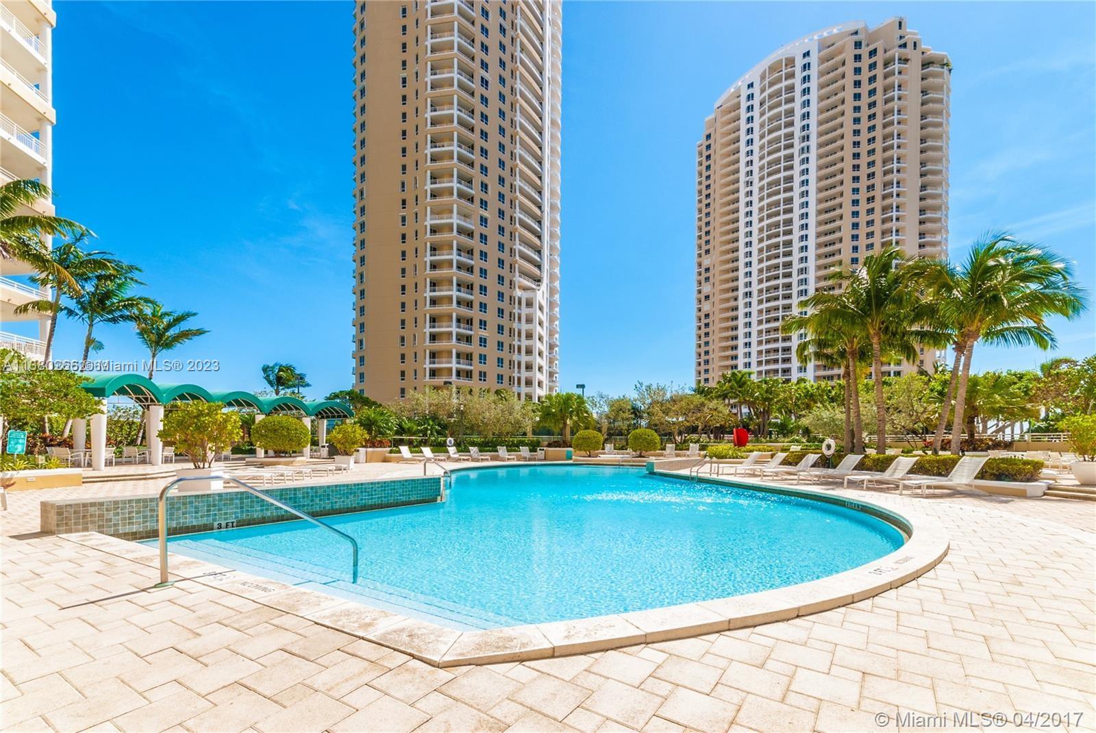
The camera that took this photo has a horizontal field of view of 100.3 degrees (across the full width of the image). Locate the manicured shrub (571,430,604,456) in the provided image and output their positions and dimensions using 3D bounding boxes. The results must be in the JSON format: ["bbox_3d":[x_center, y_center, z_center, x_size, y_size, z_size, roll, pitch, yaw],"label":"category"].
[{"bbox_3d":[2.750,5.270,31.600,2.200,1.850,2.200,0,-6,0],"label":"manicured shrub"}]

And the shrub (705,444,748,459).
[{"bbox_3d":[10.004,4.799,25.500,2.300,0.850,1.600,0,-5,0],"label":"shrub"}]

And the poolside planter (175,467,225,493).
[{"bbox_3d":[-8.698,2.832,11.370,0.760,0.600,0.760,1,-5,-14],"label":"poolside planter"}]

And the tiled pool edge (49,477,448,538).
[{"bbox_3d":[-5.000,2.740,9.200,0.650,0.620,6.900,-5,-11,34],"label":"tiled pool edge"}]

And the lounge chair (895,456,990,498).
[{"bbox_3d":[9.730,2.690,11.200,1.900,0.960,0.660,1,-6,-9],"label":"lounge chair"}]

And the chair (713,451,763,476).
[{"bbox_3d":[7.150,3.636,17.200,1.650,0.850,0.680,0,-5,-3],"label":"chair"}]

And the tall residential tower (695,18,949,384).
[{"bbox_3d":[78.900,-28.000,134.000,32.000,116.000,54.000,4,-6,-43],"label":"tall residential tower"}]

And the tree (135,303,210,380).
[{"bbox_3d":[-20.348,0.390,24.500,3.400,7.500,3.400,4,-6,-40],"label":"tree"}]

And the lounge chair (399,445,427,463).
[{"bbox_3d":[-8.450,5.480,28.500,1.800,0.980,0.650,-5,-7,40],"label":"lounge chair"}]

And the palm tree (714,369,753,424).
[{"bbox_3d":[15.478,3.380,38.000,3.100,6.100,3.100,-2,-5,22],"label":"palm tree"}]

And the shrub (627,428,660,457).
[{"bbox_3d":[6.600,5.250,31.500,2.250,1.950,2.250,0,-6,0],"label":"shrub"}]

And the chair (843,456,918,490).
[{"bbox_3d":[9.500,3.020,12.950,1.900,0.920,0.650,1,-6,-12],"label":"chair"}]

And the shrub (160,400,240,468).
[{"bbox_3d":[-8.655,1.714,11.370,1.650,1.680,1.650,3,-6,-37],"label":"shrub"}]

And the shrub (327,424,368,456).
[{"bbox_3d":[-10.050,3.680,22.900,1.850,1.600,1.850,3,-6,-23],"label":"shrub"}]

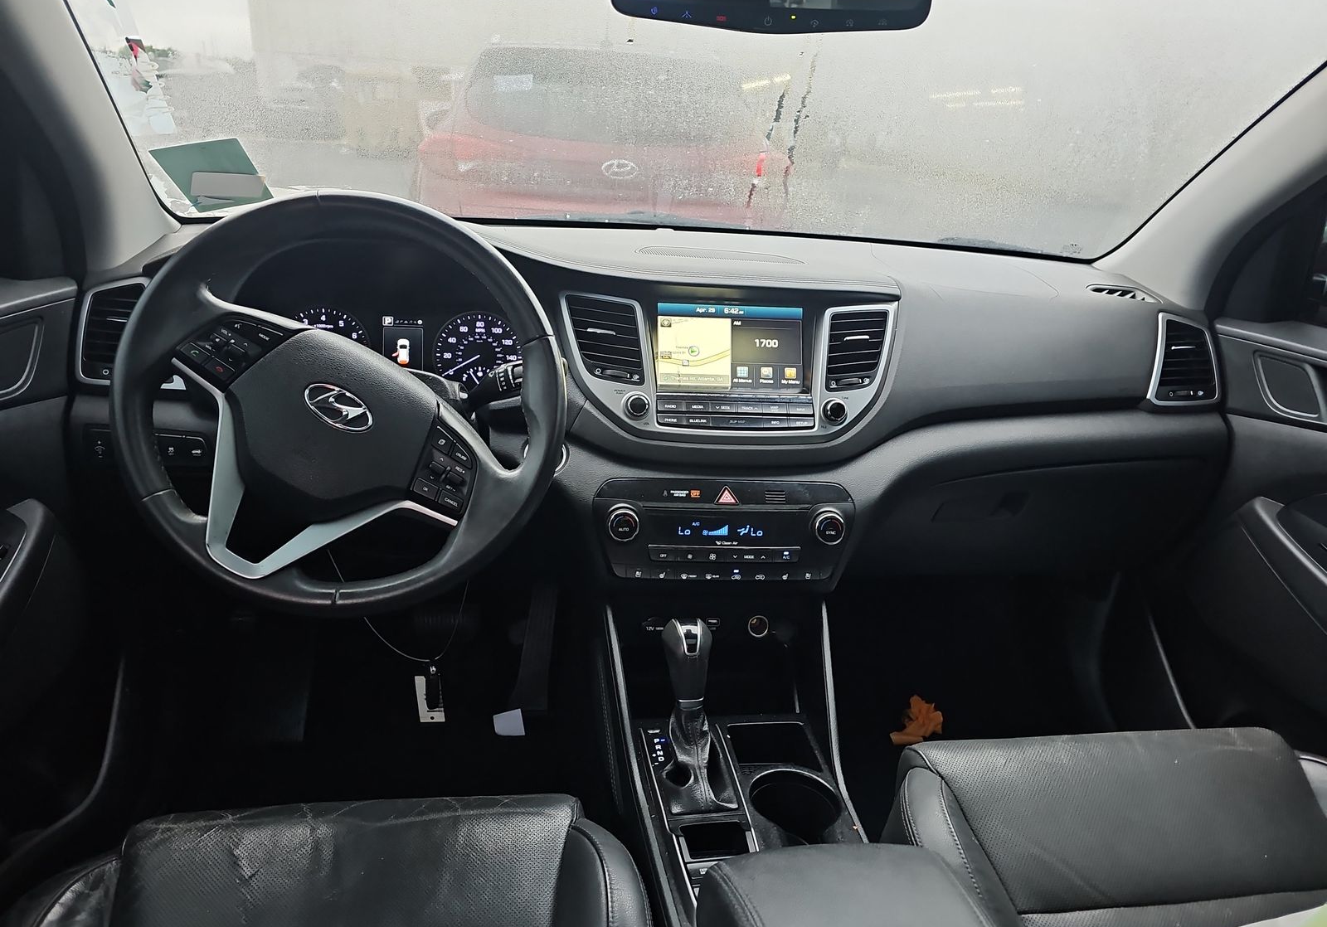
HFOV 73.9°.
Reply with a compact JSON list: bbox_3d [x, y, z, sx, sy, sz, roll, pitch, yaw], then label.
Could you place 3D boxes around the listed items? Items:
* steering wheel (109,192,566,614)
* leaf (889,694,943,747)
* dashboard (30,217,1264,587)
[{"bbox_3d":[-0.277,-0.053,0.793,0.374,0.374,0.100,12,-8,-9],"label":"steering wheel"},{"bbox_3d":[0.395,0.404,1.381,0.085,0.035,0.090,12,23,19],"label":"leaf"},{"bbox_3d":[0.036,-0.120,1.219,1.450,0.365,0.590,0,22,-10],"label":"dashboard"}]

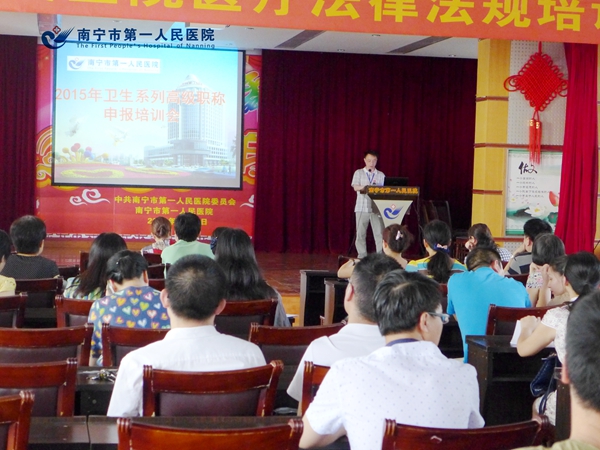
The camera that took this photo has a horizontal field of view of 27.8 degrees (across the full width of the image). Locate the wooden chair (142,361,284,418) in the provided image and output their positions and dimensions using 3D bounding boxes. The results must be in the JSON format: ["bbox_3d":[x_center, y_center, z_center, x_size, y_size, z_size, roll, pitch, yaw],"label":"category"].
[{"bbox_3d":[-0.367,0.901,4.086,0.460,0.950,0.550,1,2,-19],"label":"wooden chair"}]

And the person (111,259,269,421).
[{"bbox_3d":[-0.400,0.732,4.200,0.530,1.280,0.800,1,2,-10],"label":"person"}]

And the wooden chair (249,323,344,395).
[{"bbox_3d":[-0.064,0.858,5.437,0.470,0.920,0.560,1,3,-15],"label":"wooden chair"}]

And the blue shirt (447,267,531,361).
[{"bbox_3d":[0.994,0.543,6.400,0.480,0.620,0.380,1,2,-8],"label":"blue shirt"}]

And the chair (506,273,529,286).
[{"bbox_3d":[1.385,0.797,8.498,0.460,0.950,0.550,1,2,-15],"label":"chair"}]

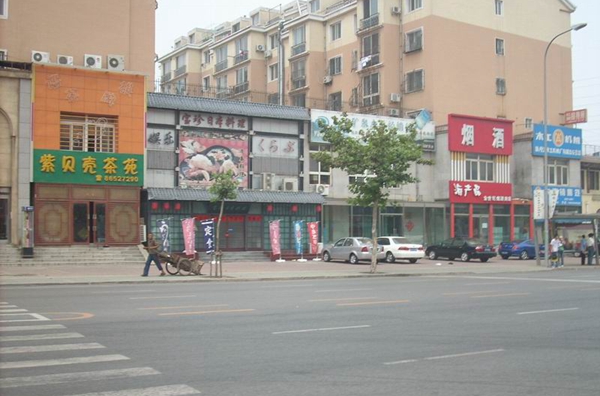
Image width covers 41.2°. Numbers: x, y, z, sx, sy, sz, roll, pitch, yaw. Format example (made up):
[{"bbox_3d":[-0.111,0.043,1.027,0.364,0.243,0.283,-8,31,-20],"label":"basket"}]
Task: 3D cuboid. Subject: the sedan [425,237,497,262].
[{"bbox_3d":[9.904,3.209,49.200,1.770,1.430,4.700,2,-3,-30],"label":"sedan"}]

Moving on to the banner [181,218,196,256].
[{"bbox_3d":[-5.684,1.980,40.754,0.660,1.913,0.100,1,-3,-24],"label":"banner"}]

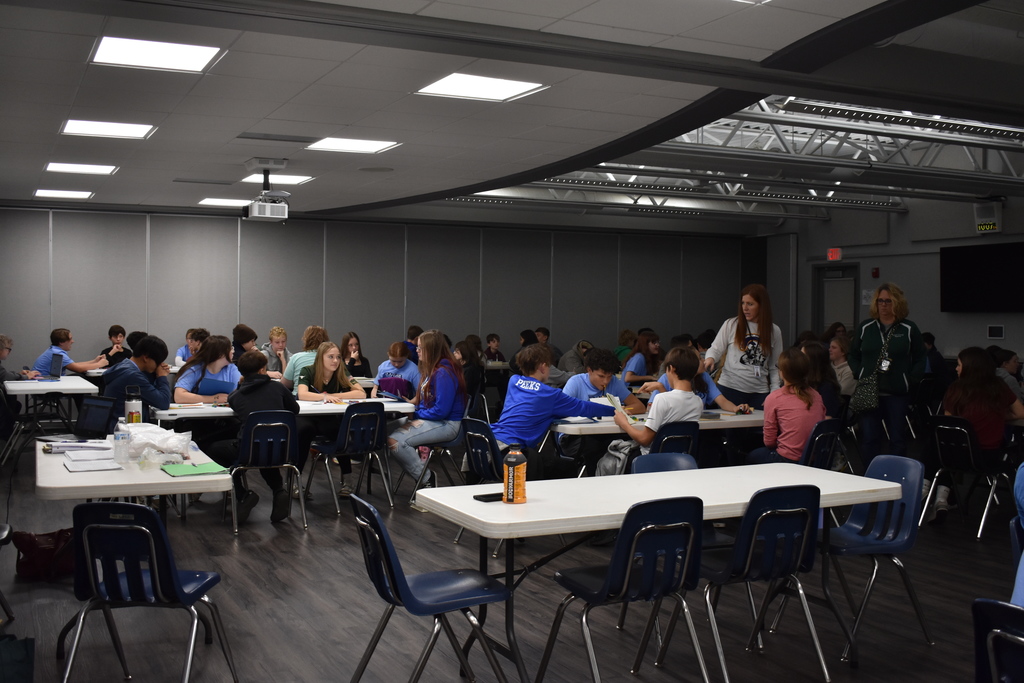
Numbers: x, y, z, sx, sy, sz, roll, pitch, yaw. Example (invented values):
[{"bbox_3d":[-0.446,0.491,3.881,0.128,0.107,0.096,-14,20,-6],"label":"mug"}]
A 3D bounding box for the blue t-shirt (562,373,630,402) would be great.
[{"bbox_3d":[0.650,0.456,7.485,0.520,0.500,0.360,-1,2,-26],"label":"blue t-shirt"}]

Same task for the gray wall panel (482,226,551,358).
[{"bbox_3d":[0.048,-0.307,14.911,1.110,2.544,0.080,0,2,-25],"label":"gray wall panel"}]

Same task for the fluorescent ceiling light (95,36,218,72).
[{"bbox_3d":[-1.826,-1.494,5.370,0.610,0.070,0.610,-1,2,-27],"label":"fluorescent ceiling light"}]

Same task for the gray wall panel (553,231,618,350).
[{"bbox_3d":[1.053,-0.315,15.381,1.110,2.544,0.080,0,2,-25],"label":"gray wall panel"}]

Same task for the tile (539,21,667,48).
[{"bbox_3d":[0.447,-1.447,4.923,0.605,0.020,0.210,-1,2,-26],"label":"tile"}]

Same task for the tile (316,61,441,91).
[{"bbox_3d":[-0.725,-1.482,5.916,0.605,0.020,0.605,-1,2,-26],"label":"tile"}]

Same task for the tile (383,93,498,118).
[{"bbox_3d":[-0.451,-1.510,6.733,0.605,0.020,0.605,-1,2,-26],"label":"tile"}]

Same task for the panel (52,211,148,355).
[{"bbox_3d":[-4.915,-0.265,12.559,1.110,2.544,0.080,0,2,-25],"label":"panel"}]

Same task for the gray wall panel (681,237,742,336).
[{"bbox_3d":[3.378,-0.410,18.000,1.220,2.645,0.100,-1,2,-27],"label":"gray wall panel"}]

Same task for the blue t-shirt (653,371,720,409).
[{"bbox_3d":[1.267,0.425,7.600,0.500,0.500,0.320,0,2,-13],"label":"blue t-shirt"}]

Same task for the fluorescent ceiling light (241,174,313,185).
[{"bbox_3d":[-2.335,-1.645,10.587,0.610,0.060,0.610,-1,2,-26],"label":"fluorescent ceiling light"}]

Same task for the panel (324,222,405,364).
[{"bbox_3d":[-1.960,-0.291,13.970,1.110,2.544,0.080,0,2,-25],"label":"panel"}]

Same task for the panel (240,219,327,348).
[{"bbox_3d":[-3.204,-0.353,14.829,1.220,2.661,0.090,-1,2,-26],"label":"panel"}]

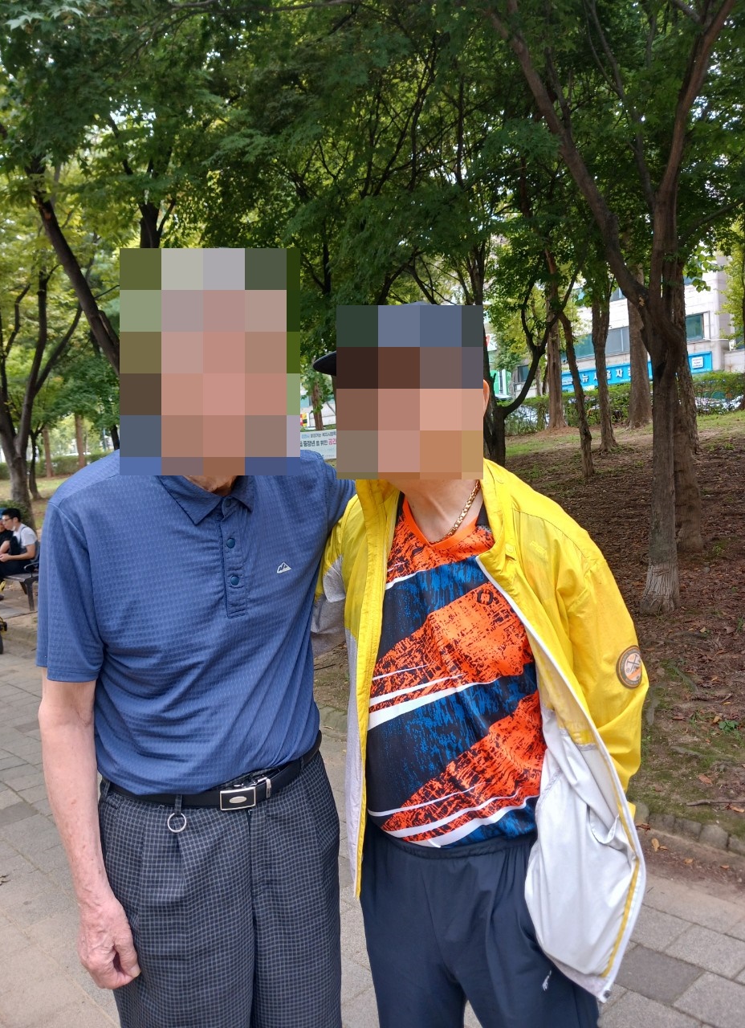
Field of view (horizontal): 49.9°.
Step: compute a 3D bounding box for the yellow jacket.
[{"bbox_3d":[0.145,0.290,1.220,0.540,0.730,0.360,0,1,20],"label":"yellow jacket"}]

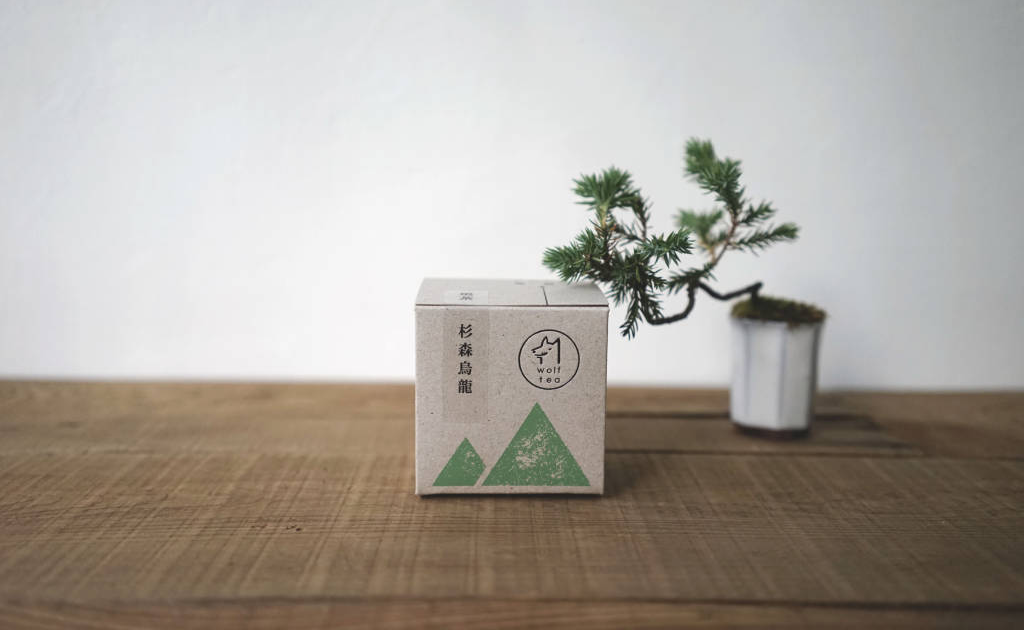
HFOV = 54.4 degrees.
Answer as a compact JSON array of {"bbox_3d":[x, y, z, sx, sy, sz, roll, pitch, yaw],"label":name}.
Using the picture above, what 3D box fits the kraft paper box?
[{"bbox_3d":[-0.001,0.034,0.508,0.090,0.092,0.076,0,11,-1],"label":"kraft paper box"}]

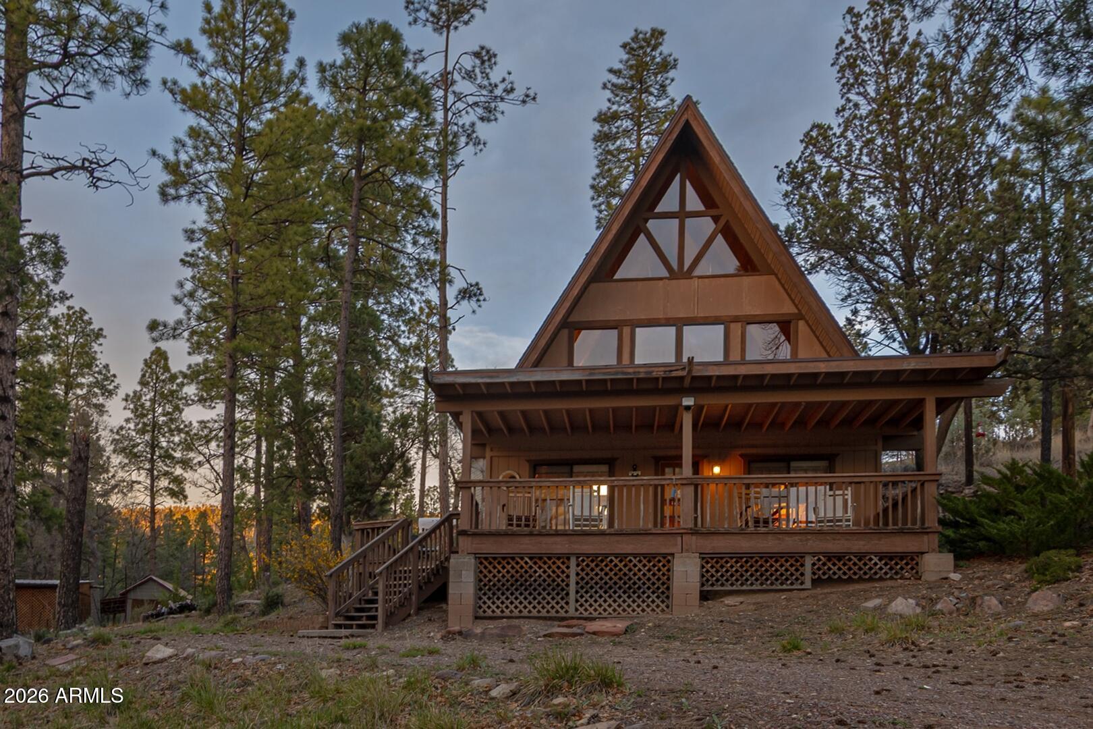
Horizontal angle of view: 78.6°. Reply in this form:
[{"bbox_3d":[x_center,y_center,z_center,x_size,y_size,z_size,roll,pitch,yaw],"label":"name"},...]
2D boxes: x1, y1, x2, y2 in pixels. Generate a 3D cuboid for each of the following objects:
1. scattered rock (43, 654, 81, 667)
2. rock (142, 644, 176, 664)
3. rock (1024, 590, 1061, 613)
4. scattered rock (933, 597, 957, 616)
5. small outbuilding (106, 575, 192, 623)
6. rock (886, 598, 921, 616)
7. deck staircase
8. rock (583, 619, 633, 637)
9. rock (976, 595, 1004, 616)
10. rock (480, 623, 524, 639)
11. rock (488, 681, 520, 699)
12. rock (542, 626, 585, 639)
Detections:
[{"bbox_3d":[-6.663,4.074,9.200,0.422,0.106,0.309,9,-14,-33],"label":"scattered rock"},{"bbox_3d":[-5.322,3.985,9.200,0.421,0.198,0.331,7,-14,-28],"label":"rock"},{"bbox_3d":[6.314,3.013,8.500,0.362,0.251,0.284,-8,-15,35],"label":"rock"},{"bbox_3d":[5.191,3.147,8.700,0.275,0.211,0.231,-6,-14,29],"label":"scattered rock"},{"bbox_3d":[-24.804,14.832,41.969,4.300,2.900,4.600,6,-13,-23],"label":"small outbuilding"},{"bbox_3d":[4.651,3.151,8.700,0.398,0.204,0.313,-5,-13,27],"label":"rock"},{"bbox_3d":[-2.799,3.705,12.350,1.380,2.000,2.050,-7,-14,33],"label":"deck staircase"},{"bbox_3d":[0.992,4.257,10.800,0.844,0.173,0.662,0,-12,5],"label":"rock"},{"bbox_3d":[5.703,3.099,8.600,0.299,0.227,0.250,-7,-14,32],"label":"rock"},{"bbox_3d":[-0.729,4.380,11.000,0.746,0.194,0.507,1,-12,-3],"label":"rock"},{"bbox_3d":[-0.418,3.263,6.700,0.330,0.131,0.259,1,-12,-3],"label":"rock"},{"bbox_3d":[0.274,4.288,10.700,0.732,0.124,0.459,0,-12,2],"label":"rock"}]

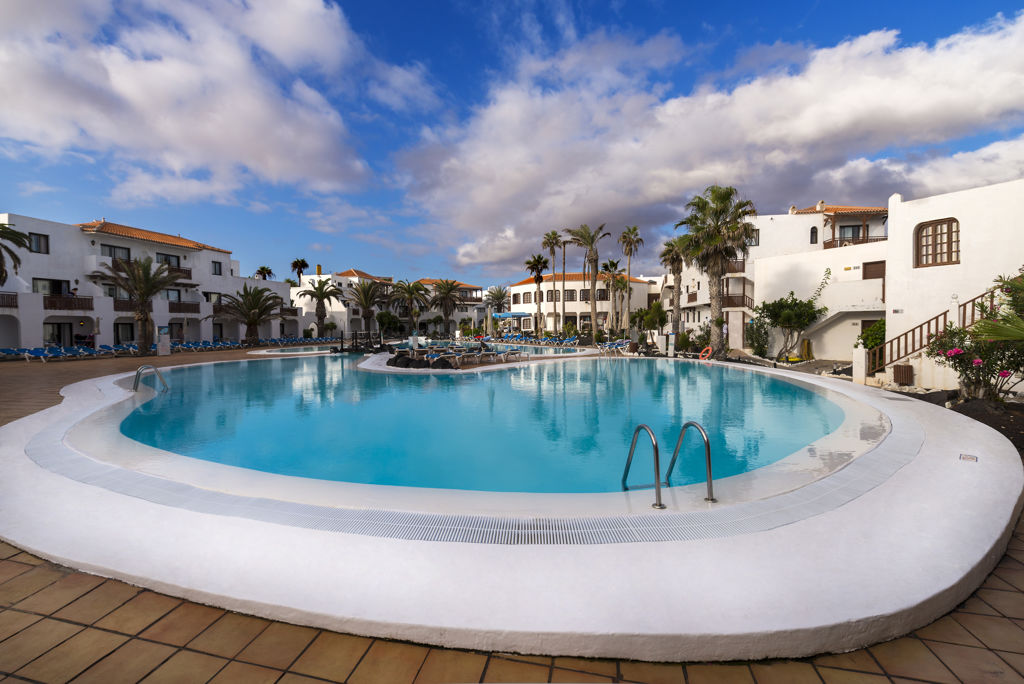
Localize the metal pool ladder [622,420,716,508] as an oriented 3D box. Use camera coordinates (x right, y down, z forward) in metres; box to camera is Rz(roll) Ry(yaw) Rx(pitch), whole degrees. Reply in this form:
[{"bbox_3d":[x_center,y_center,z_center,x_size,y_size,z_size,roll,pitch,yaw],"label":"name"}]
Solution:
[{"bbox_3d":[1.466,1.162,3.821,0.618,0.810,0.706,0,1,-13],"label":"metal pool ladder"}]

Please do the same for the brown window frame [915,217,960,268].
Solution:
[{"bbox_3d":[13.531,-3.132,12.639,0.200,1.460,1.020,0,1,-34],"label":"brown window frame"}]

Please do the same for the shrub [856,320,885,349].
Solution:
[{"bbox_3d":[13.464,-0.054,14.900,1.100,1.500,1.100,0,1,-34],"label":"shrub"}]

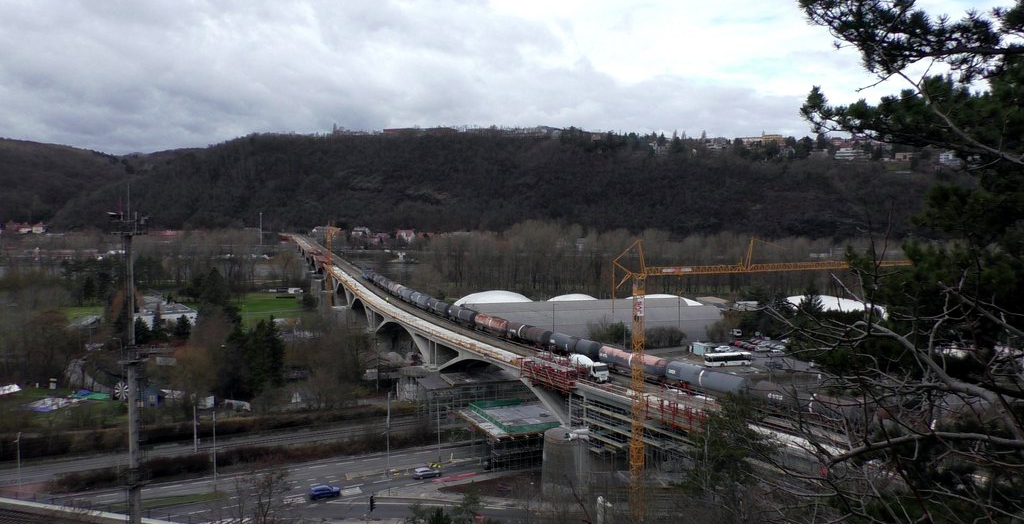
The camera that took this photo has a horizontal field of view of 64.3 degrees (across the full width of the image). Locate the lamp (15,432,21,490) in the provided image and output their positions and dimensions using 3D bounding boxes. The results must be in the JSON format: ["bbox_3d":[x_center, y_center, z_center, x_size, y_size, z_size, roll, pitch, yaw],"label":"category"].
[{"bbox_3d":[-76.546,30.843,126.317,1.100,8.670,0.500,4,5,41],"label":"lamp"}]

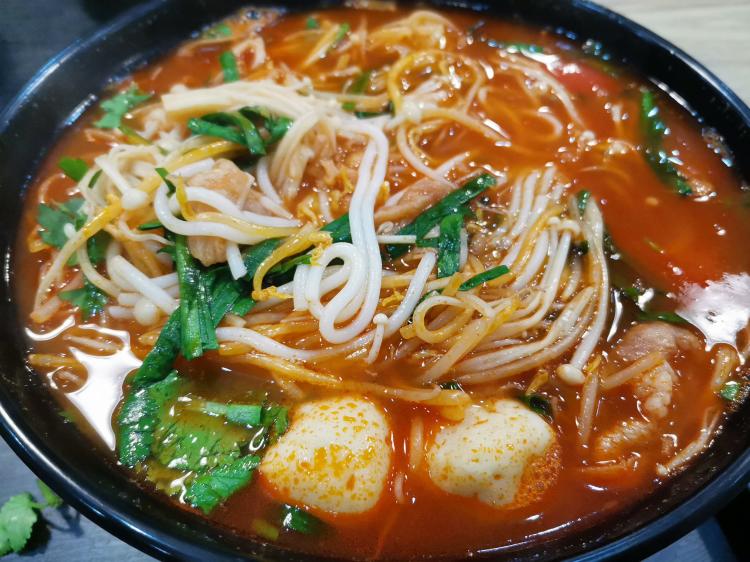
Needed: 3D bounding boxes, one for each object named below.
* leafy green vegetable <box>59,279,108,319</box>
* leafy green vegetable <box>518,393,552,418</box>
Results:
[{"bbox_3d":[-0.076,0.005,0.147,0.012,0.006,0.009,9,54,5],"label":"leafy green vegetable"},{"bbox_3d":[0.039,0.029,0.134,0.008,0.005,0.005,36,61,22],"label":"leafy green vegetable"}]

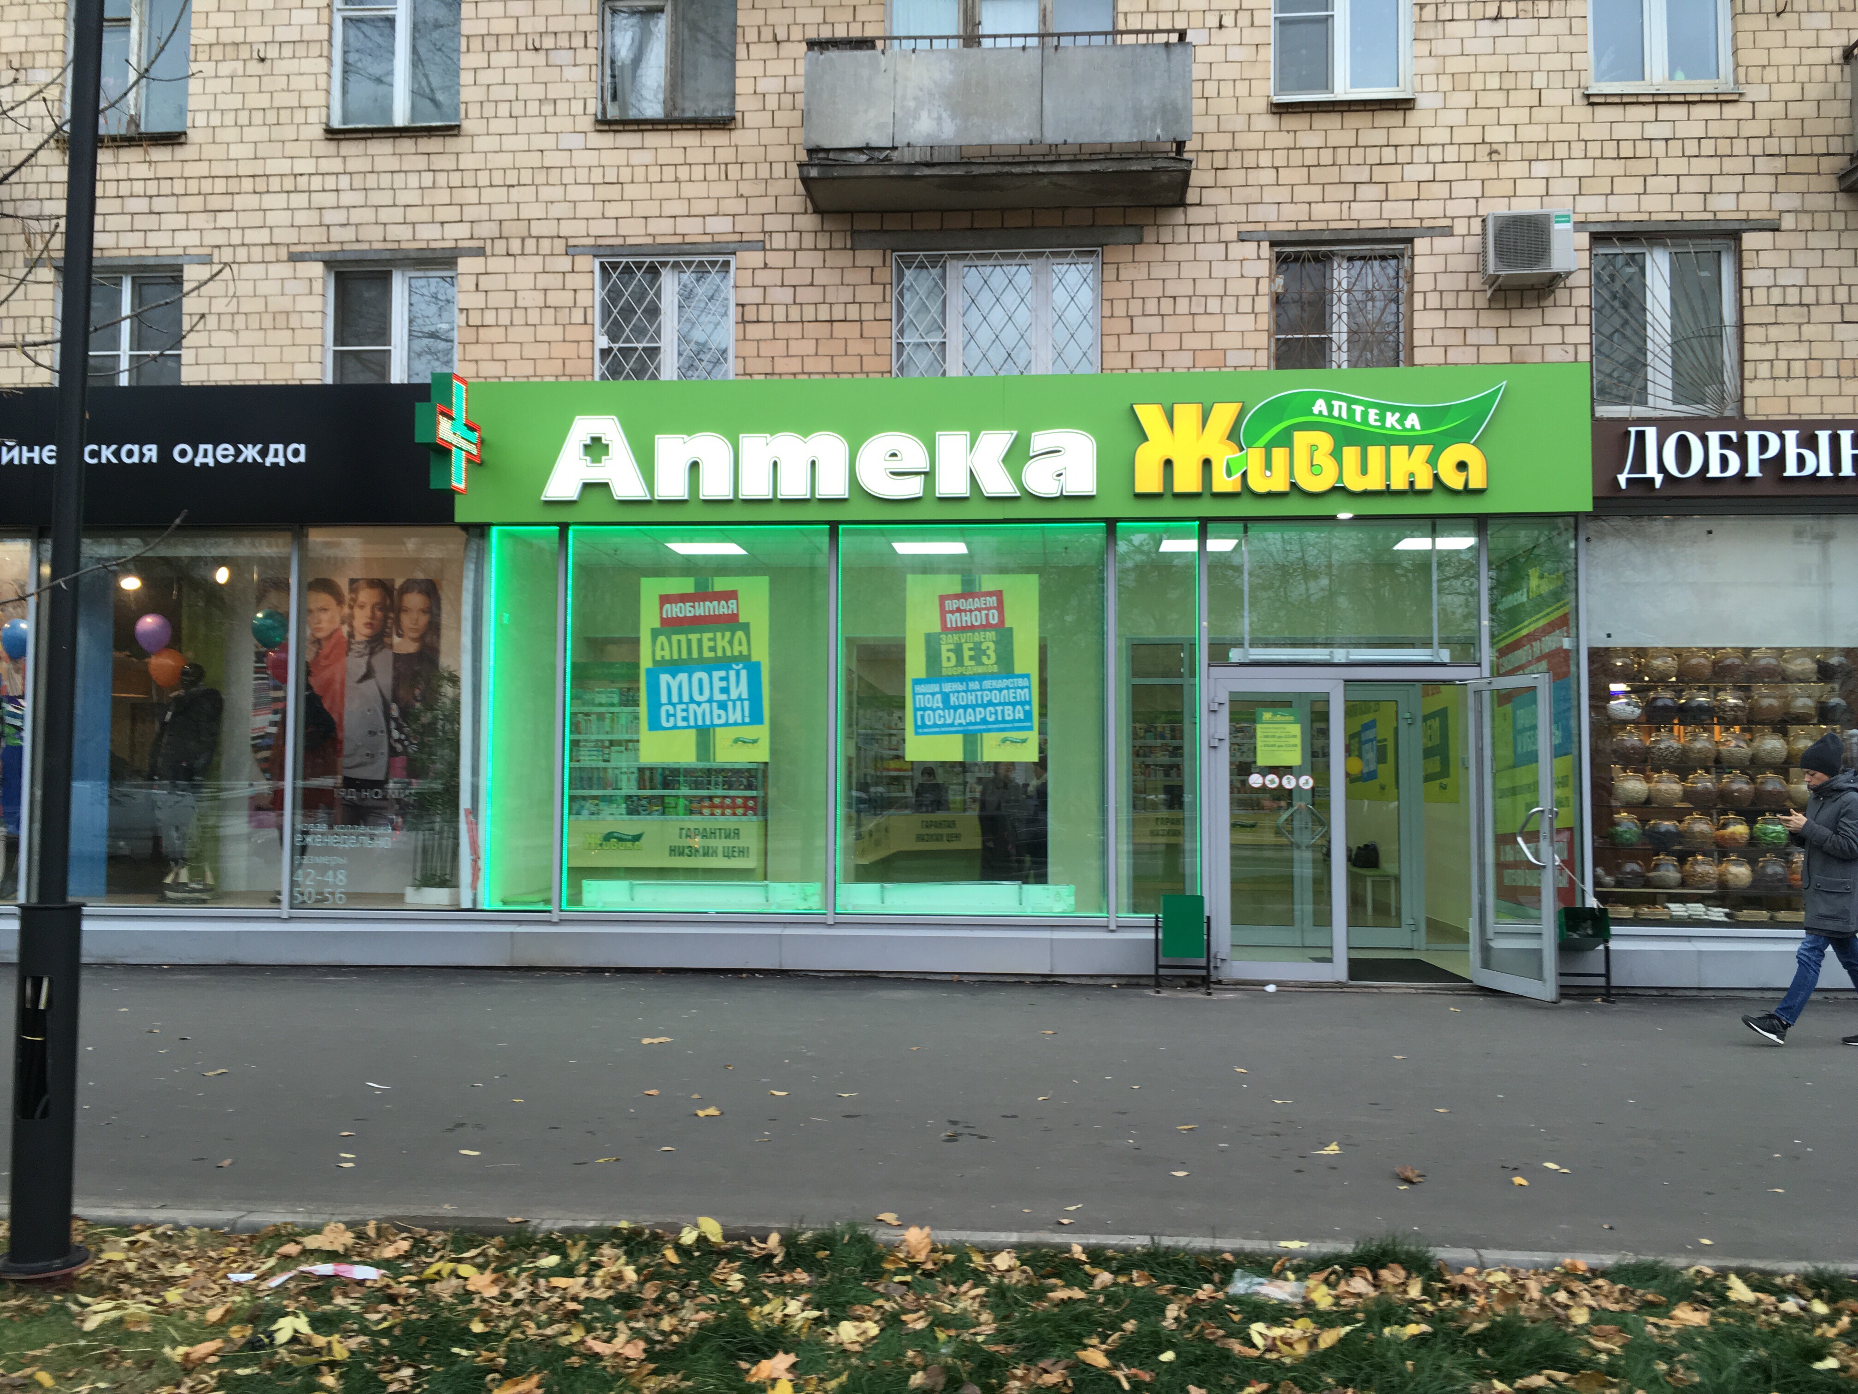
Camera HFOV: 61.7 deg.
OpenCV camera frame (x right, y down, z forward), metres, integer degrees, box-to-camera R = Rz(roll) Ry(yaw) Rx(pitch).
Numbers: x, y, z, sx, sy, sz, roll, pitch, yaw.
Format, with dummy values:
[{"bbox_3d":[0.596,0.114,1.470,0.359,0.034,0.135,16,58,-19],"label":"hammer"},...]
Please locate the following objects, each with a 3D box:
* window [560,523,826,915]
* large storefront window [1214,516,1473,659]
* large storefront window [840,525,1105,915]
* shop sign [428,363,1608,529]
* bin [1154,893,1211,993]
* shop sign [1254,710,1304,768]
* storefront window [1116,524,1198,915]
[{"bbox_3d":[-1.700,0.164,11.349,1.961,2.790,0.090,0,-3,5],"label":"window"},{"bbox_3d":[2.912,-0.743,11.014,1.878,1.013,0.090,0,-3,5],"label":"large storefront window"},{"bbox_3d":[0.311,0.164,11.179,1.918,2.785,0.090,0,-3,5],"label":"large storefront window"},{"bbox_3d":[0.557,-1.768,11.117,8.019,1.028,0.260,0,-3,5],"label":"shop sign"},{"bbox_3d":[1.744,1.689,10.688,0.385,0.693,0.280,0,-3,5],"label":"bin"},{"bbox_3d":[2.464,0.291,10.956,0.327,0.409,0.010,0,-3,5],"label":"shop sign"},{"bbox_3d":[1.620,0.154,11.070,0.596,2.773,0.090,0,-3,5],"label":"storefront window"}]

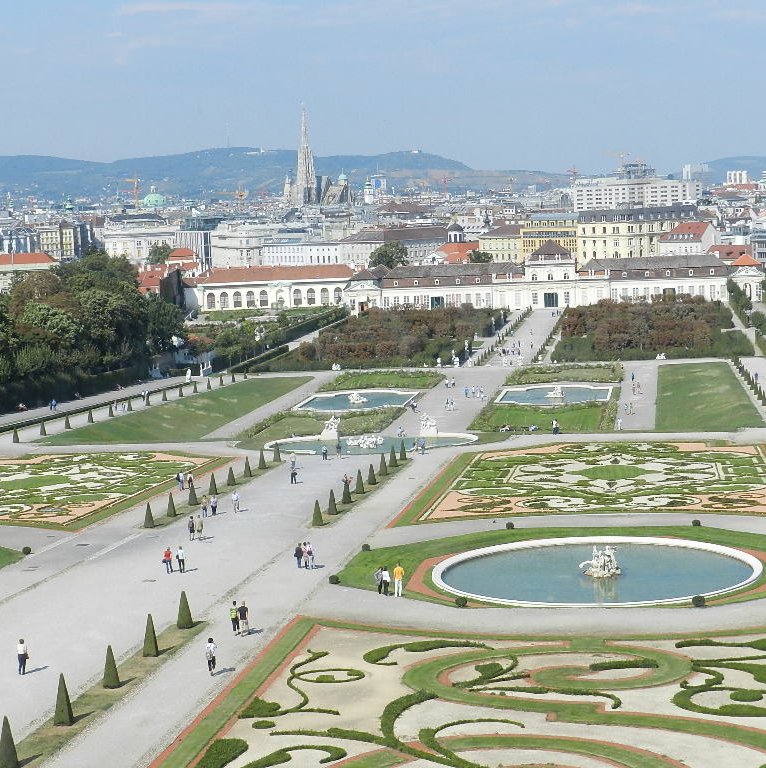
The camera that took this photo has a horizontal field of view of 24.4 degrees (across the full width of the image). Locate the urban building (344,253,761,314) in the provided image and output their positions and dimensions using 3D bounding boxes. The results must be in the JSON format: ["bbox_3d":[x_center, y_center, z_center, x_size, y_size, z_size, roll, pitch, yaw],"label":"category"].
[{"bbox_3d":[50.227,-32.621,541.416,127.000,18.500,17.000,-1,6,9],"label":"urban building"}]

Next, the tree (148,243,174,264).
[{"bbox_3d":[-84.975,-45.497,679.925,10.000,17.000,10.000,-1,6,9],"label":"tree"}]

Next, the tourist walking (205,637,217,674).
[{"bbox_3d":[-7.965,12.632,82.428,0.580,1.730,0.480,0,6,17],"label":"tourist walking"}]

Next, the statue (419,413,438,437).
[{"bbox_3d":[5.260,4.580,202.930,2.050,2.850,1.700,-1,6,9],"label":"statue"}]

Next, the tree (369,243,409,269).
[{"bbox_3d":[2.243,-39.222,606.100,14.000,18.500,13.500,-1,6,9],"label":"tree"}]

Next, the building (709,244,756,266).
[{"bbox_3d":[115.024,-39.064,585.165,17.000,13.500,13.000,-1,6,9],"label":"building"}]

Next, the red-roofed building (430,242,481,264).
[{"bbox_3d":[29.210,-48.400,717.560,13.000,16.900,18.000,4,9,44],"label":"red-roofed building"}]

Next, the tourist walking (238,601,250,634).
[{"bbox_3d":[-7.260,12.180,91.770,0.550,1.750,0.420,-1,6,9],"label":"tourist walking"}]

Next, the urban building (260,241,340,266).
[{"bbox_3d":[-29.070,-53.980,784.550,48.000,18.500,16.000,3,8,42],"label":"urban building"}]

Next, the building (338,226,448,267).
[{"bbox_3d":[3.410,-55.140,760.720,29.000,23.200,34.000,4,9,44],"label":"building"}]

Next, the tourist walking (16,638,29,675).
[{"bbox_3d":[-17.210,12.970,84.330,0.580,1.720,0.380,-1,6,9],"label":"tourist walking"}]

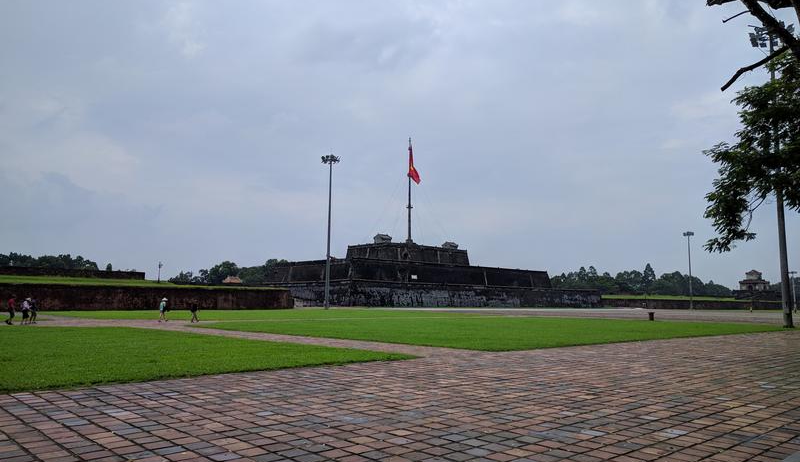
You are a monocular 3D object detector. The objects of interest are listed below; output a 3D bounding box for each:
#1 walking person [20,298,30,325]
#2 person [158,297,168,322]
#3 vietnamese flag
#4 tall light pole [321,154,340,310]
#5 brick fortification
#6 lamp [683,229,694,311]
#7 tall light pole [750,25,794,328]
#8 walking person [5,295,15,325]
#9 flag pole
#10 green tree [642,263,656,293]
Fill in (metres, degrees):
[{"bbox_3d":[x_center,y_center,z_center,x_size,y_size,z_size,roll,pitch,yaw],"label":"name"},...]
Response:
[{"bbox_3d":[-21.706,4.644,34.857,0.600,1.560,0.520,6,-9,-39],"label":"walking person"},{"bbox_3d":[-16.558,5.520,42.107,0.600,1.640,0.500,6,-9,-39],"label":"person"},{"bbox_3d":[4.482,-21.172,185.730,3.600,13.000,1.300,2,-7,-14],"label":"vietnamese flag"},{"bbox_3d":[-10.679,-0.048,90.605,2.800,23.500,2.800,1,-7,0],"label":"tall light pole"},{"bbox_3d":[2.467,13.400,177.329,90.000,17.500,70.000,6,-9,-39],"label":"brick fortification"},{"bbox_3d":[85.963,11.687,177.974,2.800,22.900,2.800,1,-7,0],"label":"lamp"},{"bbox_3d":[29.297,-4.556,46.388,2.700,23.800,2.700,1,-7,0],"label":"tall light pole"},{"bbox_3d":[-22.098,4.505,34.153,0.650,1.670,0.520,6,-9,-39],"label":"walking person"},{"bbox_3d":[3.169,-12.457,185.714,1.800,33.400,1.800,1,-7,0],"label":"flag pole"},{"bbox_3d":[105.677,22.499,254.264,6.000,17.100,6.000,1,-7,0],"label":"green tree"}]

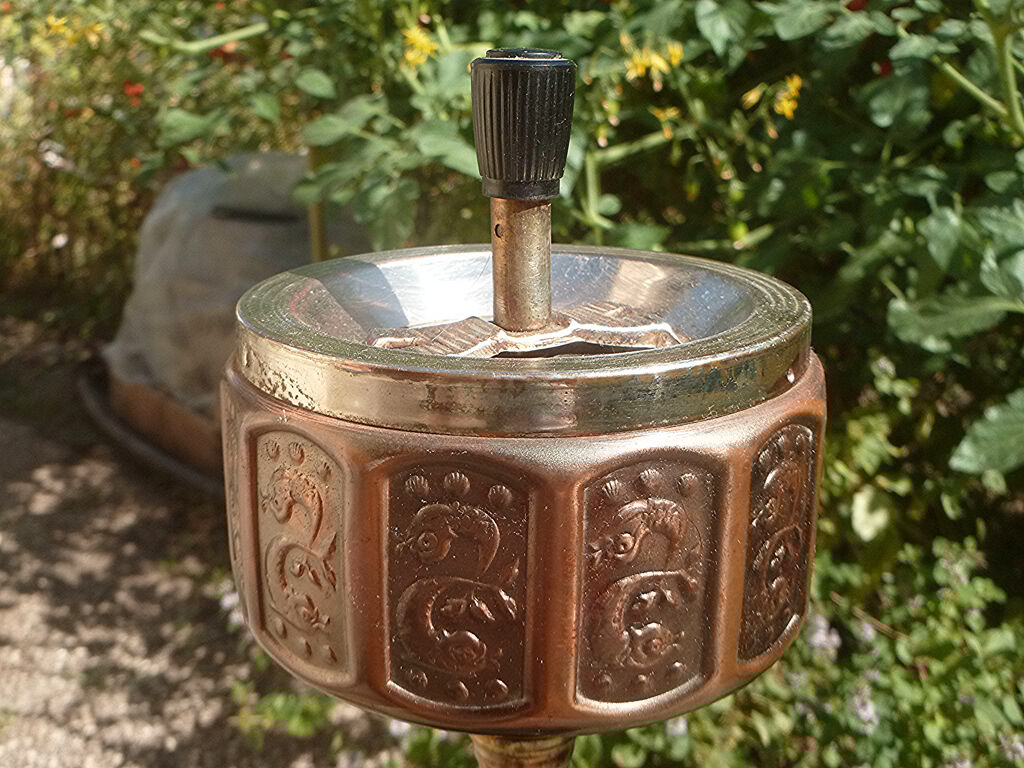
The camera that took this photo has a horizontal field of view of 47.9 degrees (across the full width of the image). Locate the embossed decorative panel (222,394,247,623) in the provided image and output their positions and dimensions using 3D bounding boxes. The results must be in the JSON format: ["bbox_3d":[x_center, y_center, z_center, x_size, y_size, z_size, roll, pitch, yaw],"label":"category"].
[{"bbox_3d":[-0.059,0.024,0.249,0.004,0.046,0.026,-6,18,-18],"label":"embossed decorative panel"}]

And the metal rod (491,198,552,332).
[{"bbox_3d":[0.002,-0.027,0.256,0.013,0.028,0.013,0,17,0],"label":"metal rod"}]

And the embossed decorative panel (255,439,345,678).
[{"bbox_3d":[-0.040,0.032,0.223,0.026,0.046,0.004,14,22,39],"label":"embossed decorative panel"}]

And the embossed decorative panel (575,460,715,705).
[{"bbox_3d":[0.024,0.036,0.211,0.026,0.046,0.004,-6,18,-18],"label":"embossed decorative panel"}]

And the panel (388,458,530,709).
[{"bbox_3d":[-0.009,0.037,0.209,0.026,0.046,0.004,3,17,10],"label":"panel"}]

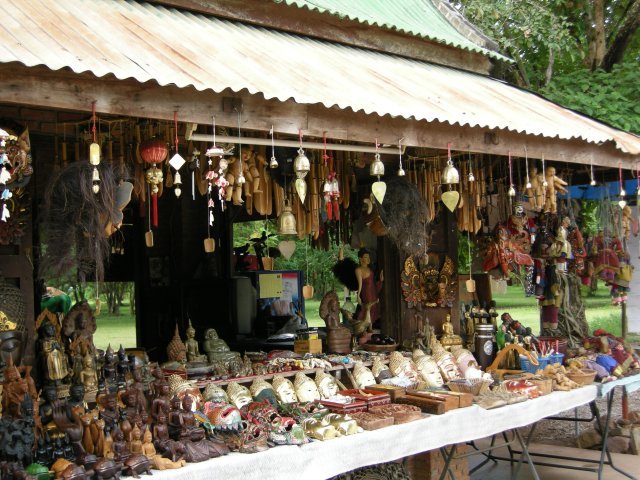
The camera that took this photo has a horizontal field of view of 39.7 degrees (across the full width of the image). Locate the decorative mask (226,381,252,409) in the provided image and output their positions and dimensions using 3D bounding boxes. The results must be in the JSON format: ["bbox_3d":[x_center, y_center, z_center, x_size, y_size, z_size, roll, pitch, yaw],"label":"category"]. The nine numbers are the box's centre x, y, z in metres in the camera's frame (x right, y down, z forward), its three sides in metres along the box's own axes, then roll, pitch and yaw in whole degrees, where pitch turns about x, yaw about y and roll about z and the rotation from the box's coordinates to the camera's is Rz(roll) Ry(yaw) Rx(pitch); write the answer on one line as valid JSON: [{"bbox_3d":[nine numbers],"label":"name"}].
[{"bbox_3d":[-0.386,0.742,4.250,0.103,0.156,0.070,0,-39,-42],"label":"decorative mask"}]

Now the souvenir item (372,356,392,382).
[{"bbox_3d":[0.337,0.700,4.750,0.100,0.155,0.070,0,-41,-43],"label":"souvenir item"}]

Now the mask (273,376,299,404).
[{"bbox_3d":[-0.164,0.706,4.200,0.105,0.155,0.070,0,-41,-43],"label":"mask"}]

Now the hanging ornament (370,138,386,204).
[{"bbox_3d":[0.254,-0.297,3.850,0.066,0.278,0.060,-1,-1,6],"label":"hanging ornament"}]

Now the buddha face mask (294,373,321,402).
[{"bbox_3d":[-0.069,0.752,4.530,0.116,0.175,0.079,0,-39,-42],"label":"buddha face mask"}]

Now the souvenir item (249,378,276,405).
[{"bbox_3d":[-0.281,0.746,4.342,0.107,0.162,0.073,0,-39,-42],"label":"souvenir item"}]

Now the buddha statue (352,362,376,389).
[{"bbox_3d":[0.241,0.741,4.806,0.113,0.171,0.077,0,-39,-42],"label":"buddha statue"}]

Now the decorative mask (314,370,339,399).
[{"bbox_3d":[0.039,0.755,4.626,0.112,0.170,0.076,0,-39,-42],"label":"decorative mask"}]

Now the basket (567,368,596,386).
[{"bbox_3d":[1.429,0.750,4.850,0.150,0.070,0.150,0,-3,-43],"label":"basket"}]

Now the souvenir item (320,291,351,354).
[{"bbox_3d":[0.090,0.480,5.200,0.150,0.375,0.150,0,-3,-42],"label":"souvenir item"}]

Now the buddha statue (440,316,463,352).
[{"bbox_3d":[0.785,0.551,5.300,0.125,0.210,0.090,-1,-3,-32],"label":"buddha statue"}]

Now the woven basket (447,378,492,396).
[{"bbox_3d":[0.757,0.747,4.500,0.150,0.075,0.190,0,-3,-43],"label":"woven basket"}]

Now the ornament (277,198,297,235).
[{"bbox_3d":[-0.153,-0.106,4.050,0.090,0.160,0.090,-2,-2,0],"label":"ornament"}]

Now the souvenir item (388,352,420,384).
[{"bbox_3d":[0.471,0.719,5.011,0.141,0.214,0.096,0,-39,-42],"label":"souvenir item"}]

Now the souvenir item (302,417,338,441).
[{"bbox_3d":[0.003,0.794,3.756,0.090,0.075,0.140,0,-2,-42],"label":"souvenir item"}]

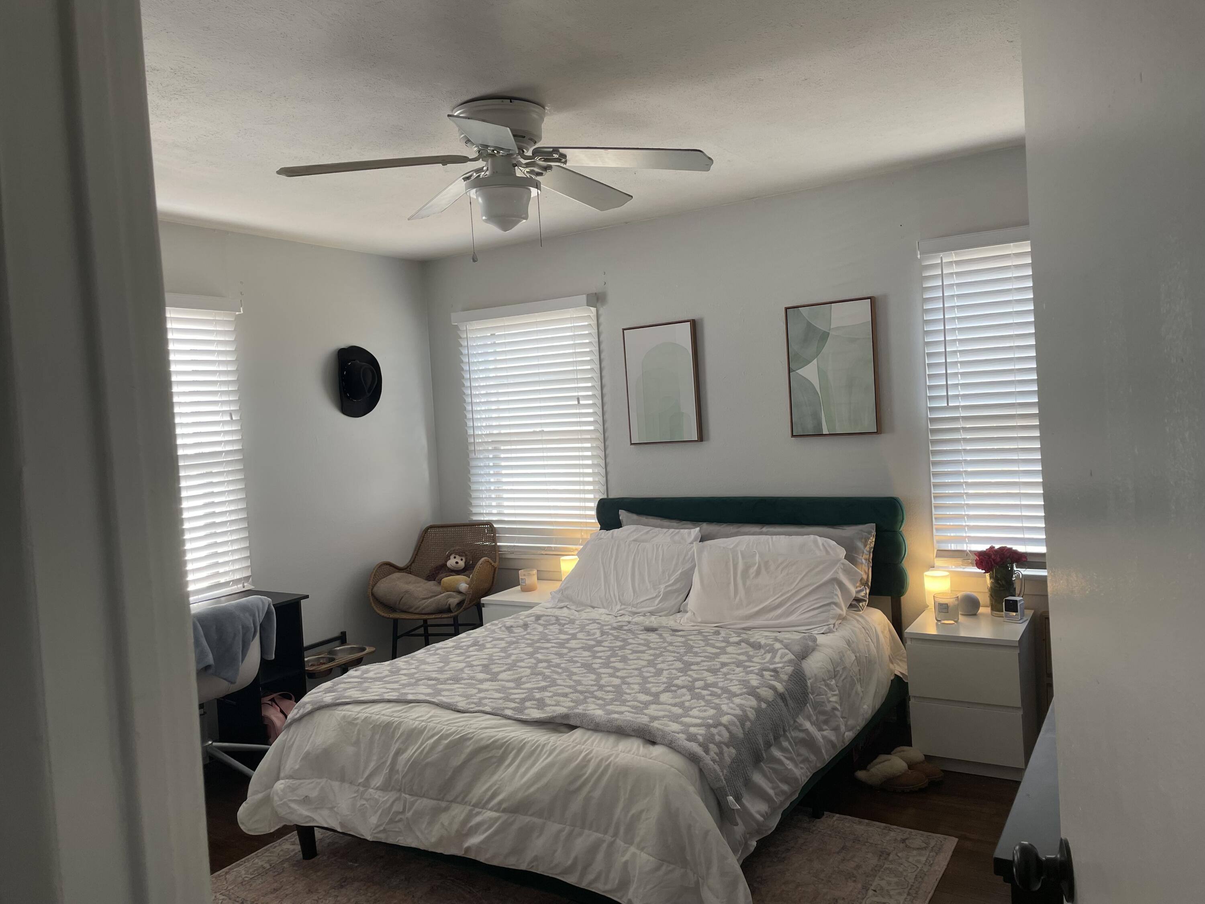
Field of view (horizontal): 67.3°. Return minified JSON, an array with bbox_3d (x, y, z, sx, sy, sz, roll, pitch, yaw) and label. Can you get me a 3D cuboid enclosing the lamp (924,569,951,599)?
[{"bbox_3d":[1.427,0.599,3.872,0.112,0.145,0.112,-2,3,32],"label":"lamp"}]

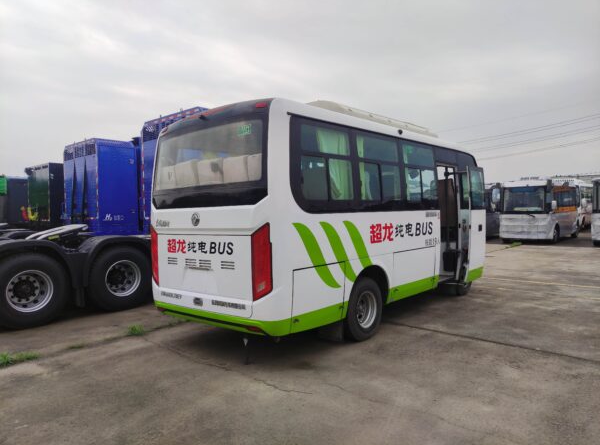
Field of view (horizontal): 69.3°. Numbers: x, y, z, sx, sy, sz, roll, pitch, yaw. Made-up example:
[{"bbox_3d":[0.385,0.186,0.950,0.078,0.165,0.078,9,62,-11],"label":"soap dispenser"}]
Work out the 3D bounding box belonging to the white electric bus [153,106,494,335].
[{"bbox_3d":[0.867,-0.088,7.013,2.130,3.020,6.050,-1,1,42],"label":"white electric bus"}]

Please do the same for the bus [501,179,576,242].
[{"bbox_3d":[11.995,-0.651,21.494,2.200,3.000,6.100,-1,1,42],"label":"bus"}]

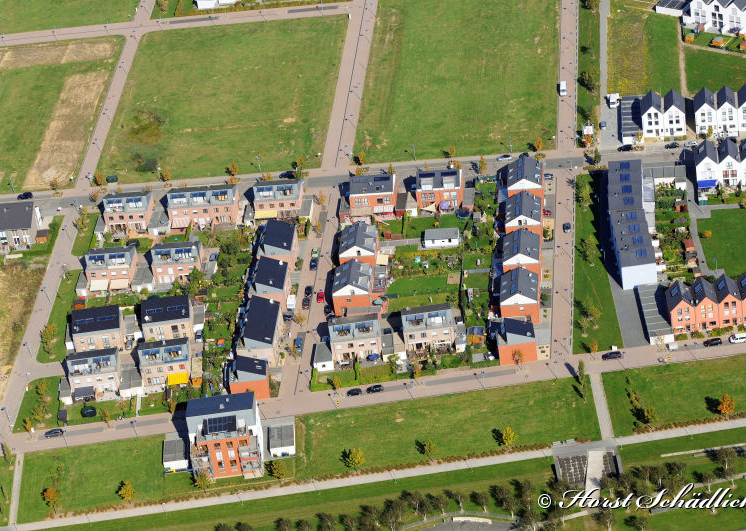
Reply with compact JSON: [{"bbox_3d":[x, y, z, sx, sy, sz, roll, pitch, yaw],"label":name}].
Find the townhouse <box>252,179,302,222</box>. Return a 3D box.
[{"bbox_3d":[-27.050,-19.840,668.870,12.870,9.560,9.970,-4,35,8],"label":"townhouse"}]

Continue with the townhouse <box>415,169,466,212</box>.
[{"bbox_3d":[19.340,-22.470,662.270,12.670,9.140,9.530,-3,35,9],"label":"townhouse"}]

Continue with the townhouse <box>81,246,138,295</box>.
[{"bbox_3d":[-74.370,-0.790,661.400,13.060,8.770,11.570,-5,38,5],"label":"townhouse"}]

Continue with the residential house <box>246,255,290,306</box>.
[{"bbox_3d":[-28.030,4.960,633.120,9.760,9.490,12.580,-3,35,8],"label":"residential house"}]

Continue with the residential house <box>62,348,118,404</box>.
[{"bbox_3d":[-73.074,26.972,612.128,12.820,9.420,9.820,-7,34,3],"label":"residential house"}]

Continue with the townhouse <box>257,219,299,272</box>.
[{"bbox_3d":[-26.930,-5.430,657.390,9.960,10.060,11.590,-3,38,7],"label":"townhouse"}]

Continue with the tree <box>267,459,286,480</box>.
[{"bbox_3d":[-23.480,52.110,584.530,3.040,7.650,3.040,-8,38,0],"label":"tree"}]

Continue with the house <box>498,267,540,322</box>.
[{"bbox_3d":[38.757,7.974,612.459,9.720,9.840,12.200,-4,35,8],"label":"house"}]

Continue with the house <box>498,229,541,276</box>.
[{"bbox_3d":[41.030,-2.620,640.860,9.840,10.210,11.700,-3,38,7],"label":"house"}]

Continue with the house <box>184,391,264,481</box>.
[{"bbox_3d":[-36.640,41.600,576.820,16.400,15.200,15.250,-7,34,2],"label":"house"}]

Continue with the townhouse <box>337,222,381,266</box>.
[{"bbox_3d":[-3.530,-4.800,641.990,9.640,9.060,11.650,-3,35,9],"label":"townhouse"}]

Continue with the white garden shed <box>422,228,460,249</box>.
[{"bbox_3d":[19.056,-7.685,639.770,9.218,2.350,5.428,-4,33,6],"label":"white garden shed"}]

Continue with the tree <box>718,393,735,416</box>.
[{"bbox_3d":[85.940,34.630,565.890,4.300,6.800,4.300,-6,34,4],"label":"tree"}]

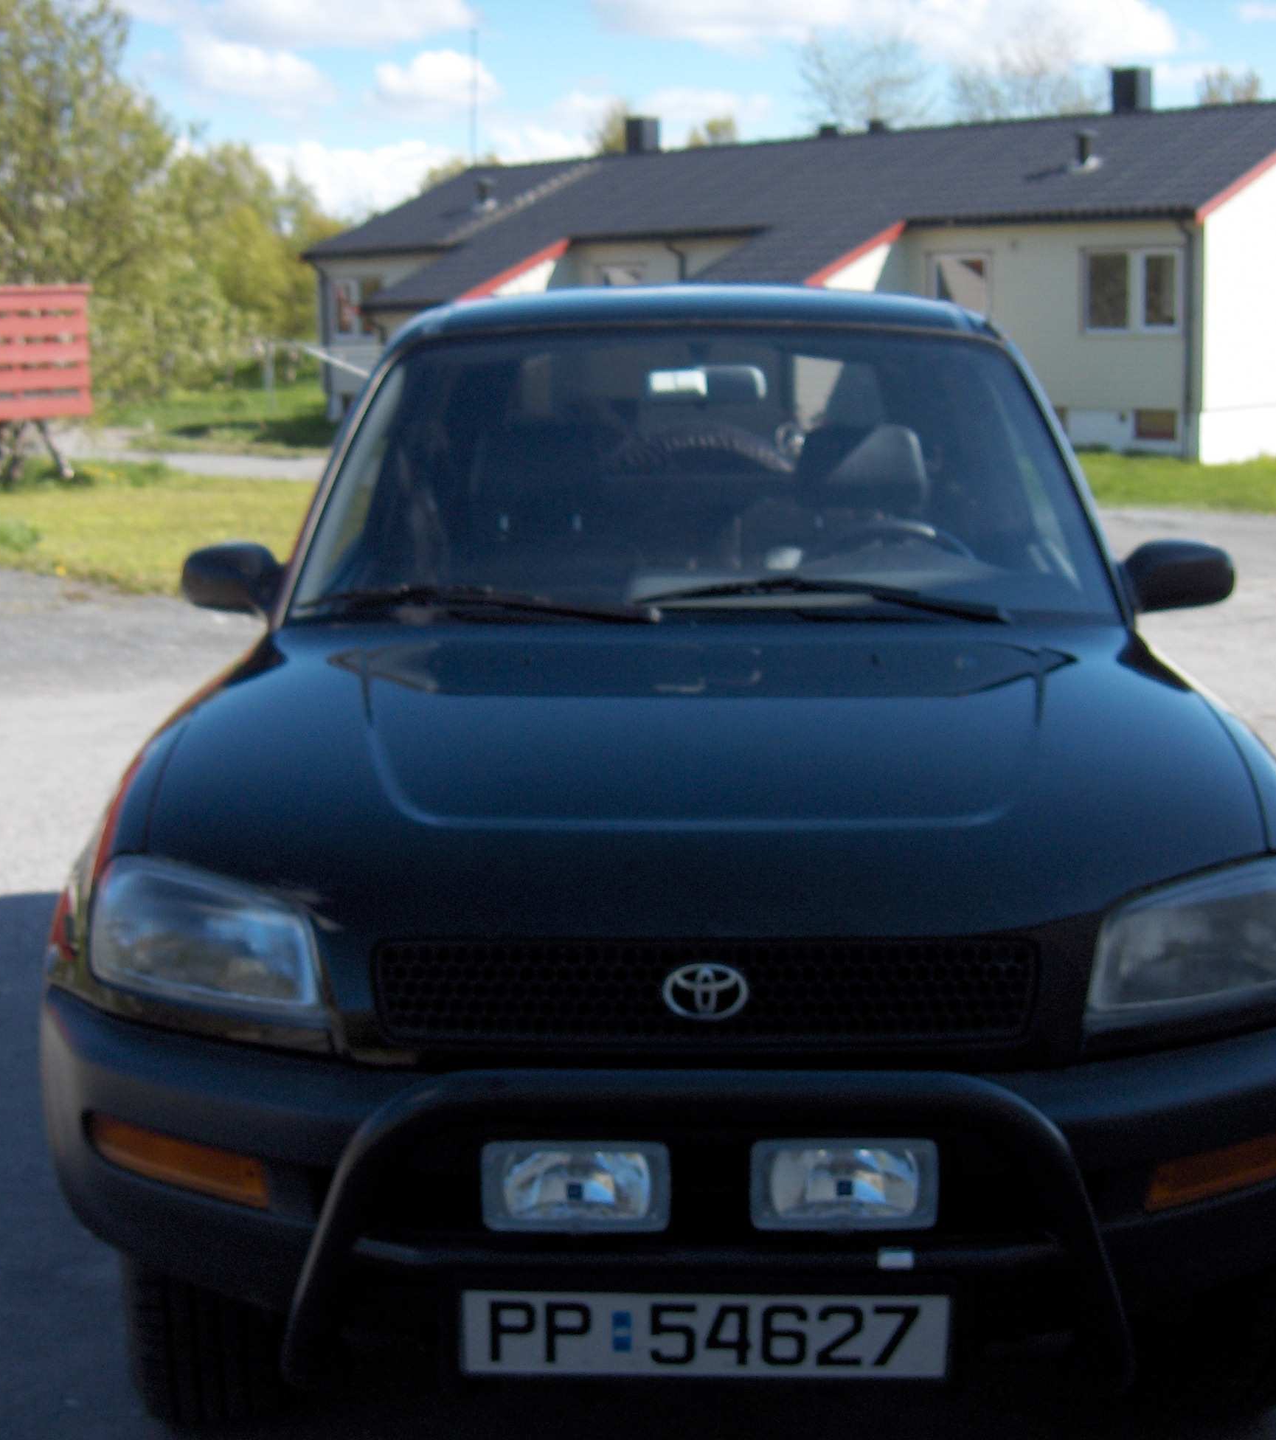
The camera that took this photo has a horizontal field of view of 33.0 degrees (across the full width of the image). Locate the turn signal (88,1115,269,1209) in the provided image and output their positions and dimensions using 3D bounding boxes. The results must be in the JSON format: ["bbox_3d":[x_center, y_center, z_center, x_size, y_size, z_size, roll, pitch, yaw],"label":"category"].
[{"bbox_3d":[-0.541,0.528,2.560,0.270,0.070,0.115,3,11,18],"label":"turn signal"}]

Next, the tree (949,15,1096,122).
[{"bbox_3d":[9.362,-12.623,52.840,4.400,9.080,4.400,-1,11,0],"label":"tree"}]

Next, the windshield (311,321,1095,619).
[{"bbox_3d":[0.115,-0.409,3.656,1.360,0.150,0.720,0,47,2],"label":"windshield"}]

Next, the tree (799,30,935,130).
[{"bbox_3d":[5.614,-12.382,52.811,4.200,8.766,4.200,-1,11,0],"label":"tree"}]

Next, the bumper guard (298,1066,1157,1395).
[{"bbox_3d":[0.074,0.552,2.341,0.930,0.390,0.240,0,11,2],"label":"bumper guard"}]

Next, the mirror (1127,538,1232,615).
[{"bbox_3d":[0.927,-0.244,3.692,0.195,0.130,0.120,0,11,2],"label":"mirror"}]

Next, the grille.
[{"bbox_3d":[0.076,0.305,2.407,0.735,0.135,0.080,0,11,2],"label":"grille"}]

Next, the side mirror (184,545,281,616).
[{"bbox_3d":[-0.692,-0.248,3.742,0.195,0.130,0.120,0,11,2],"label":"side mirror"}]

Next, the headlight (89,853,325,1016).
[{"bbox_3d":[-0.509,0.262,2.570,0.310,0.190,0.180,2,11,11],"label":"headlight"}]

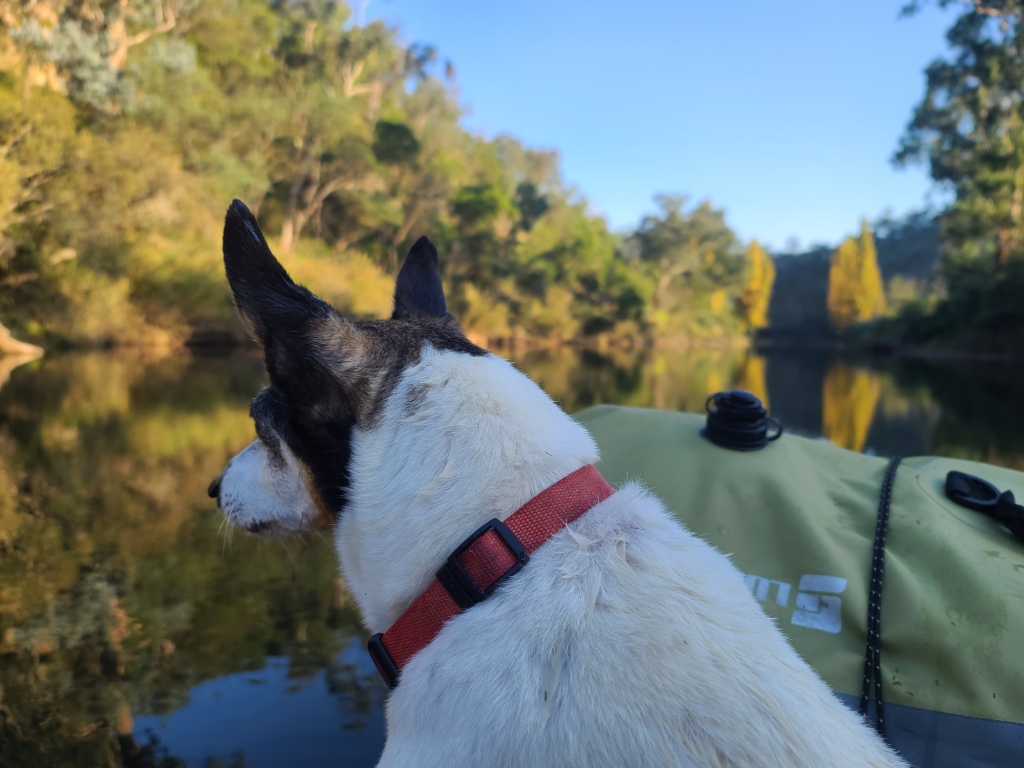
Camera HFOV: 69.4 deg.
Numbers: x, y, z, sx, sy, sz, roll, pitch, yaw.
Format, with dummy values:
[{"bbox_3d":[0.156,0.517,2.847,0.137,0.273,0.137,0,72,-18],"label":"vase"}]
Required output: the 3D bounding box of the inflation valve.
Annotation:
[{"bbox_3d":[0.170,0.028,0.550,0.058,0.036,0.052,12,18,8],"label":"inflation valve"}]

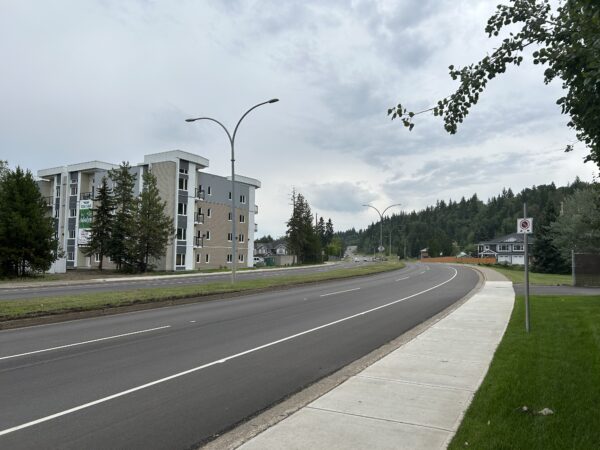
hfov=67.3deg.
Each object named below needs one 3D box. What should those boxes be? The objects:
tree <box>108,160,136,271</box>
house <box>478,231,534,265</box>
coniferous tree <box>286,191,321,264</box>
[{"bbox_3d":[-20.019,-0.872,50.688,3.600,12.248,3.600,2,-5,-22],"label":"tree"},{"bbox_3d":[53.524,6.146,117.313,15.000,8.268,11.500,-1,-5,20],"label":"house"},{"bbox_3d":[0.556,0.623,100.236,6.800,16.629,6.400,1,-4,0],"label":"coniferous tree"}]

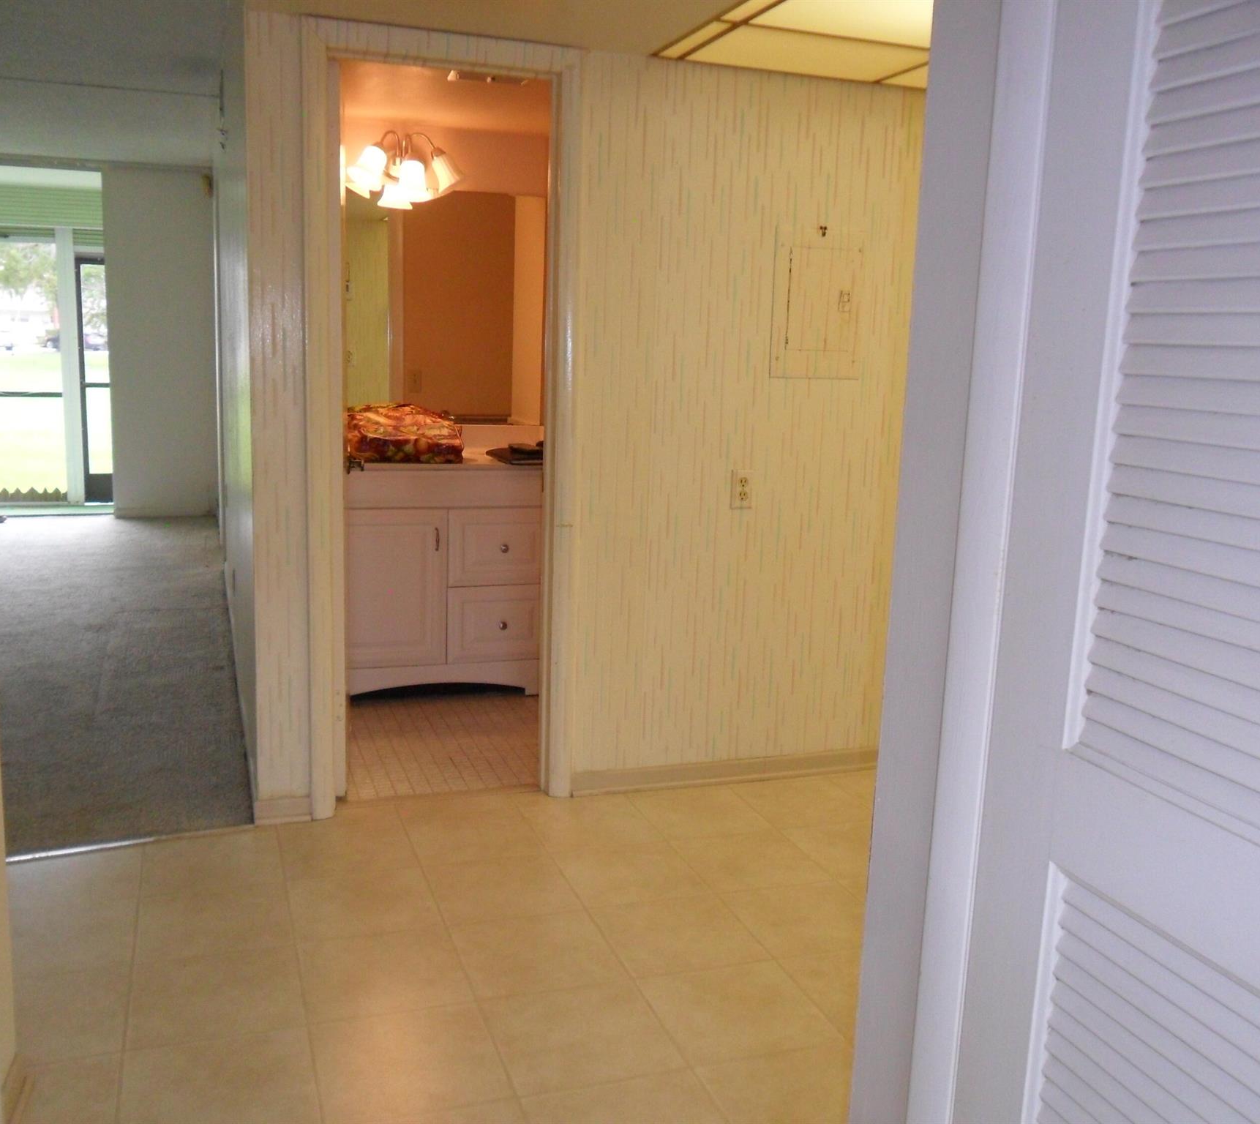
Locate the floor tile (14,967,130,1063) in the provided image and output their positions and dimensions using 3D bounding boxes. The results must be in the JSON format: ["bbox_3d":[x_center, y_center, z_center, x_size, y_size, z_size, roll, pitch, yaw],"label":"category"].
[{"bbox_3d":[-1.140,0.883,2.235,0.328,0.012,0.328,-2,10,-19],"label":"floor tile"}]

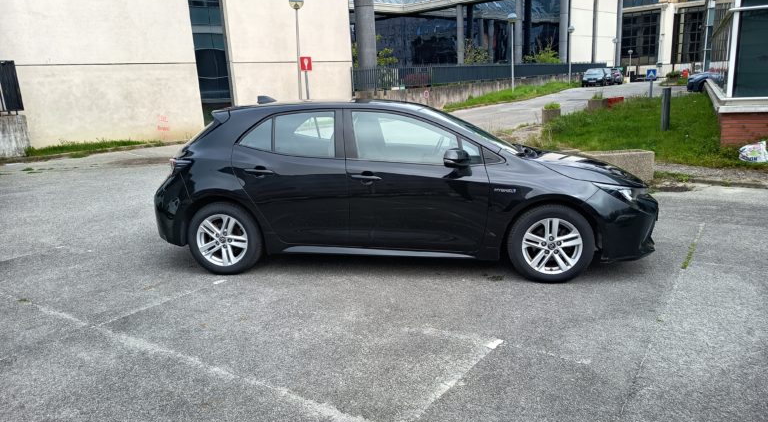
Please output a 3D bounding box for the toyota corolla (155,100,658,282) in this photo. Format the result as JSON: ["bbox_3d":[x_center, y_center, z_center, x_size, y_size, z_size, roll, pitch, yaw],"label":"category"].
[{"bbox_3d":[0.178,-0.353,4.929,4.370,1.440,1.840,0,14,9],"label":"toyota corolla"}]

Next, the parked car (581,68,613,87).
[{"bbox_3d":[17.959,-11.297,44.872,1.780,1.520,4.250,5,16,29],"label":"parked car"}]

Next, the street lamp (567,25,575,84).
[{"bbox_3d":[14.142,-11.792,40.197,0.500,4.400,0.500,-3,14,0],"label":"street lamp"}]

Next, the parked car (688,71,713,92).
[{"bbox_3d":[18.296,-7.164,28.204,4.300,1.480,1.800,2,15,22],"label":"parked car"}]

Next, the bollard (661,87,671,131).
[{"bbox_3d":[6.517,-2.337,12.279,0.200,0.980,0.200,5,16,29],"label":"bollard"}]

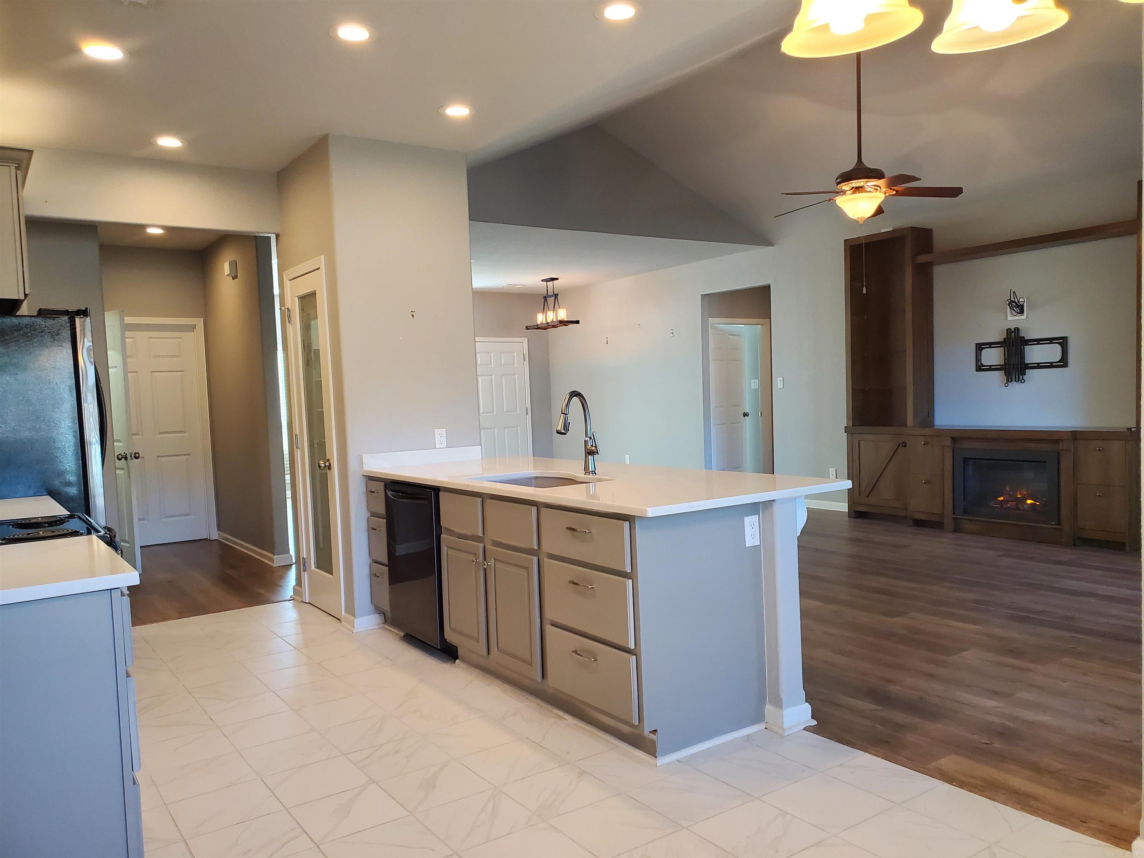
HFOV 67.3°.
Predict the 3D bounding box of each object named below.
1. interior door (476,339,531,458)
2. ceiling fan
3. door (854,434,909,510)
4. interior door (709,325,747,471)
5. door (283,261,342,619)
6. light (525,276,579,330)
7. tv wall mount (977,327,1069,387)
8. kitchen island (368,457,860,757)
[{"bbox_3d":[-1.031,-0.216,12.283,0.950,2.060,0.060,-4,3,-34],"label":"interior door"},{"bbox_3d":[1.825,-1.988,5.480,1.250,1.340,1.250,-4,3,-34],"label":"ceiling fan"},{"bbox_3d":[2.813,0.377,7.844,0.035,0.665,0.580,-4,3,-34],"label":"door"},{"bbox_3d":[1.952,-0.266,10.800,0.790,2.030,0.045,-5,3,-44],"label":"interior door"},{"bbox_3d":[-1.594,0.086,5.330,0.060,2.090,0.700,-4,3,-34],"label":"door"},{"bbox_3d":[-0.268,-1.594,11.077,0.310,0.650,0.830,-4,3,-34],"label":"light"},{"bbox_3d":[3.621,-0.593,6.936,0.100,0.462,0.757,-4,3,-34],"label":"tv wall mount"},{"bbox_3d":[-0.042,0.664,4.115,0.980,0.910,2.530,-4,3,-34],"label":"kitchen island"}]

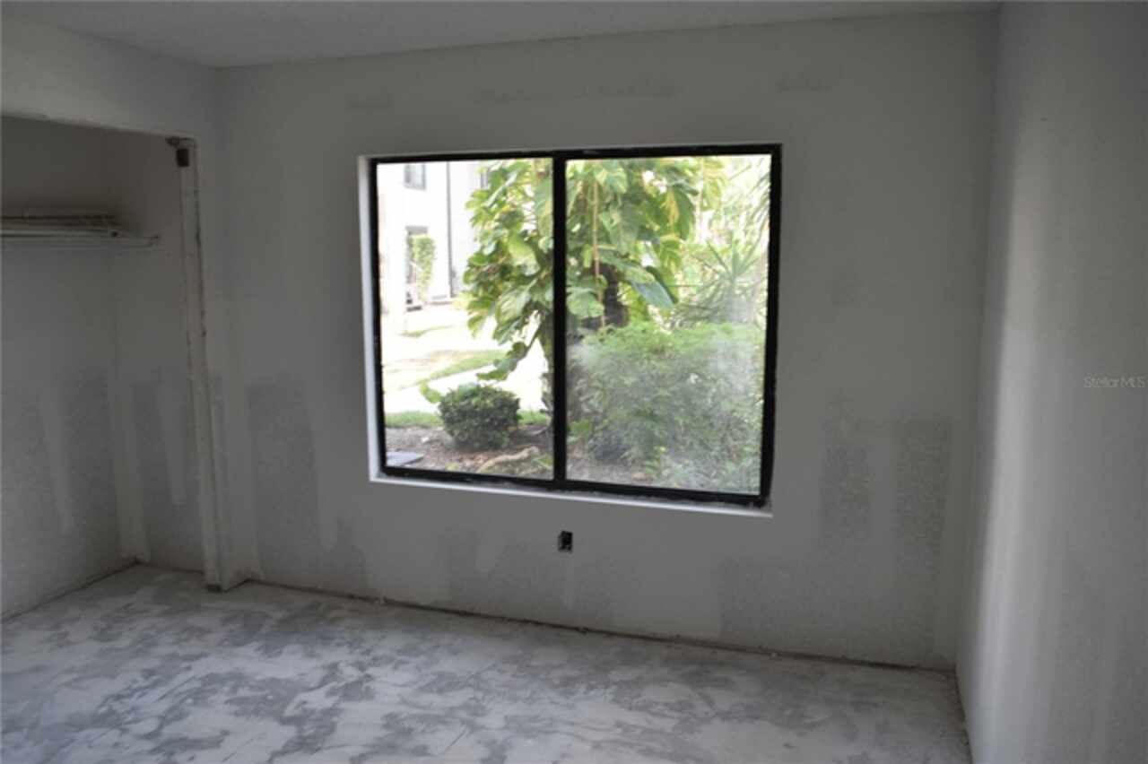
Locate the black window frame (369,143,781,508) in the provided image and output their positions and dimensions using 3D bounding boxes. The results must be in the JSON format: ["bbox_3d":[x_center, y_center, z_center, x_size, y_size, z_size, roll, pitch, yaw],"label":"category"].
[{"bbox_3d":[-0.041,-0.234,3.706,1.802,1.460,0.070,3,9,16],"label":"black window frame"}]

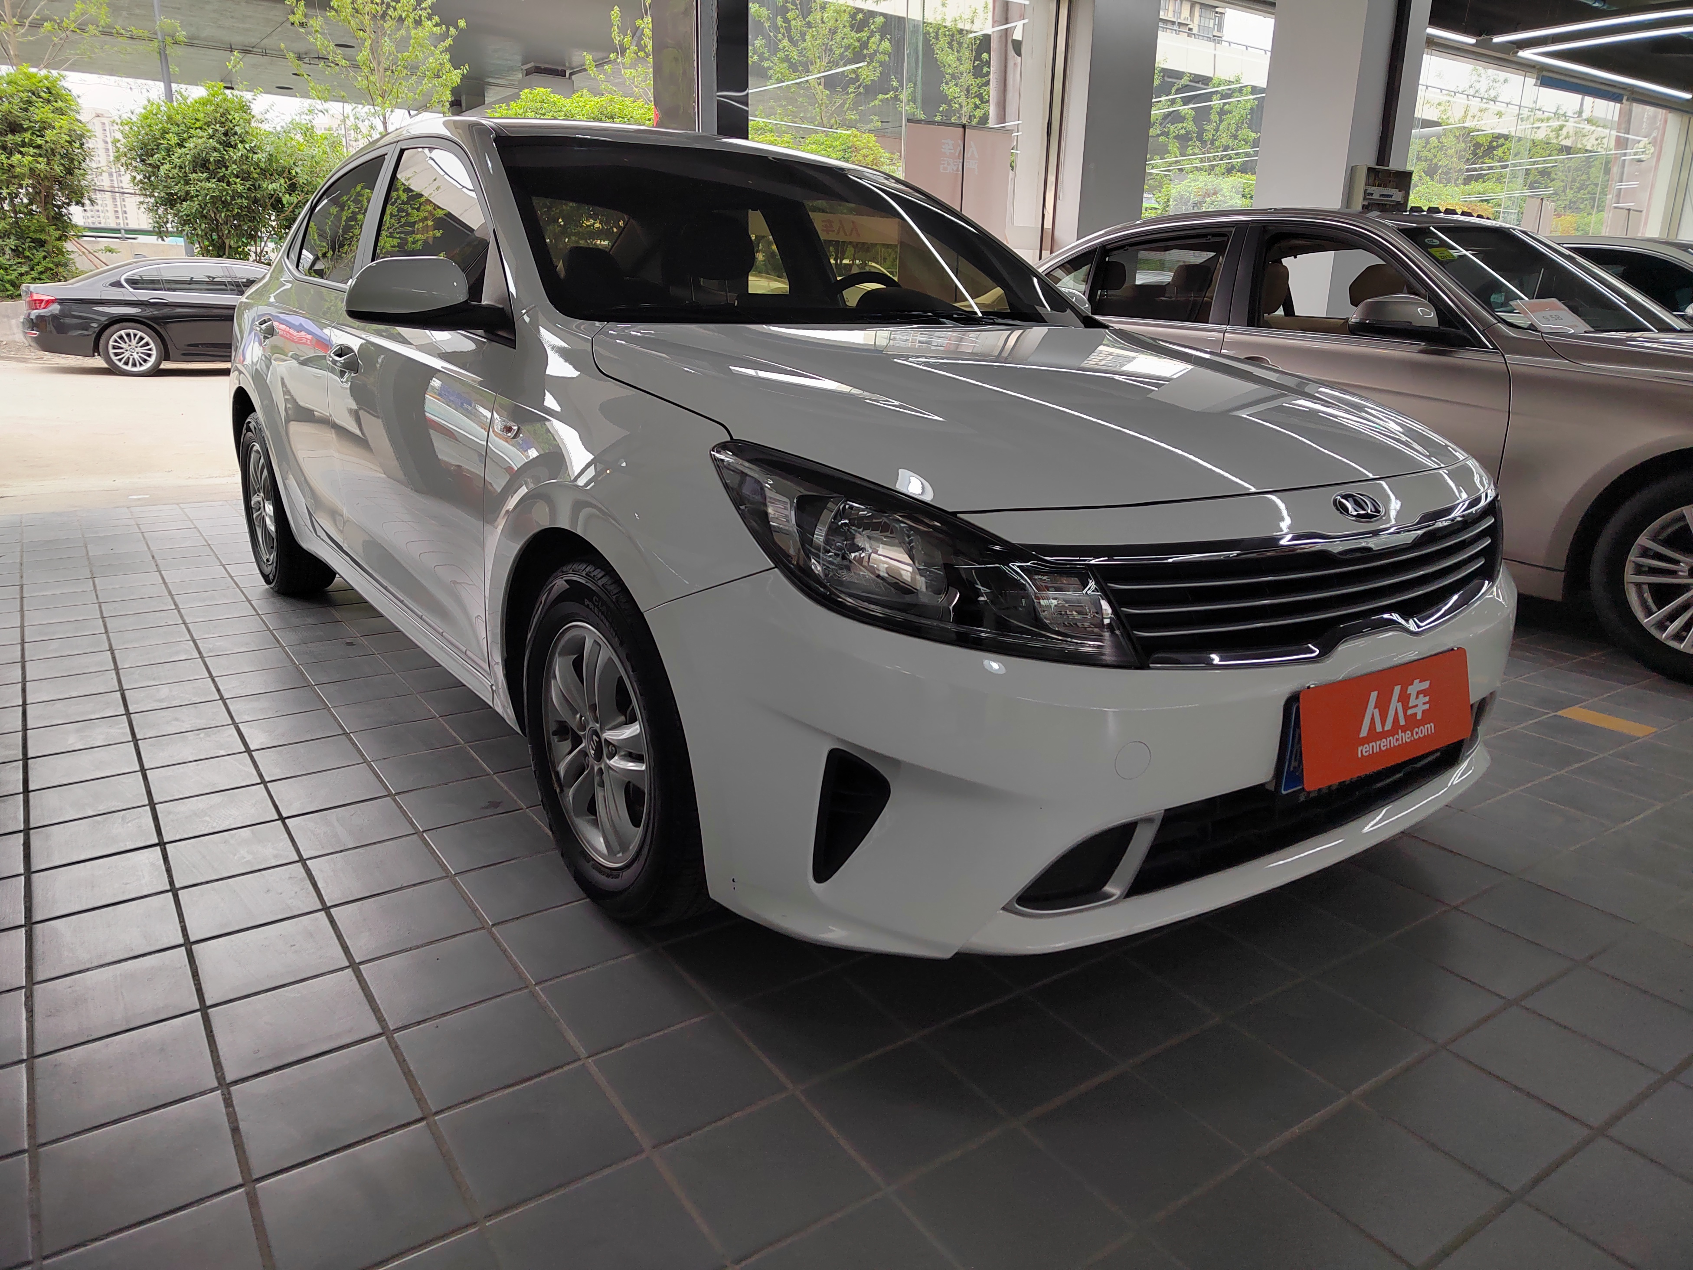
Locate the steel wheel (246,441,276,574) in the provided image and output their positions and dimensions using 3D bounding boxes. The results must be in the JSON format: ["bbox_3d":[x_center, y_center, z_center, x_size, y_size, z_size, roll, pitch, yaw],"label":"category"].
[{"bbox_3d":[-1.890,-0.443,3.792,0.160,0.400,0.400,-10,20,-36],"label":"steel wheel"}]

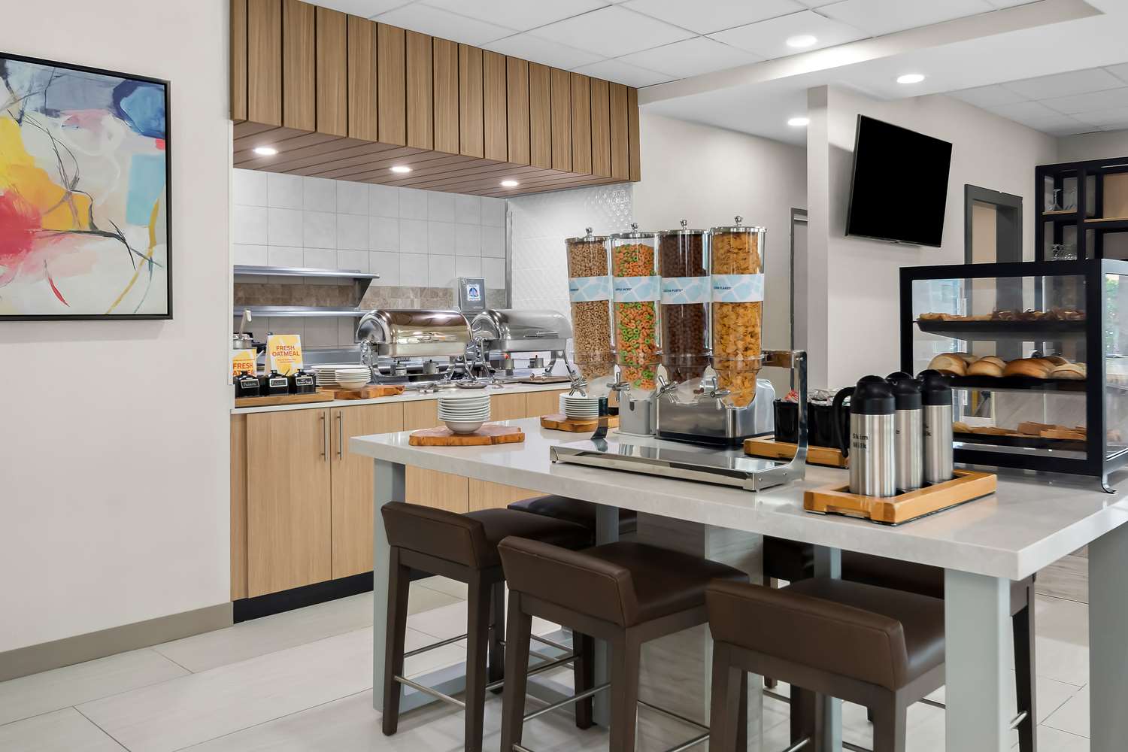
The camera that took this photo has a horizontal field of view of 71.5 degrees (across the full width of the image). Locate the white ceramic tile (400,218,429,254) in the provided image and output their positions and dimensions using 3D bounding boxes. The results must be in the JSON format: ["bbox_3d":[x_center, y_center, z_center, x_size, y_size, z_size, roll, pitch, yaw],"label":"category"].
[{"bbox_3d":[-0.910,-0.845,4.757,0.200,0.200,0.010,-2,3,-40],"label":"white ceramic tile"}]

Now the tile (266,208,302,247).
[{"bbox_3d":[-1.513,-0.805,4.265,0.200,0.200,0.010,-2,3,-40],"label":"tile"}]

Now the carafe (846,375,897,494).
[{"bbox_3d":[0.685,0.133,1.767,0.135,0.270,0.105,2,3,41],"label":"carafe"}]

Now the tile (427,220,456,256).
[{"bbox_3d":[-0.761,-0.854,4.879,0.200,0.200,0.010,-2,3,-40],"label":"tile"}]

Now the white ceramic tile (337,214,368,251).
[{"bbox_3d":[-1.215,-0.828,4.500,0.197,0.200,0.010,-2,4,-41],"label":"white ceramic tile"}]

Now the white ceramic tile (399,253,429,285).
[{"bbox_3d":[-0.908,-0.646,4.760,0.197,0.190,0.010,-2,4,-41],"label":"white ceramic tile"}]

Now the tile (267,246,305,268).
[{"bbox_3d":[-1.513,-0.602,4.265,0.200,0.200,0.010,-2,3,-40],"label":"tile"}]

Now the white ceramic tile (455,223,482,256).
[{"bbox_3d":[-0.643,-0.919,5.270,0.215,0.217,0.012,-3,4,-41],"label":"white ceramic tile"}]

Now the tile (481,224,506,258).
[{"bbox_3d":[-0.460,-0.874,5.125,0.200,0.200,0.010,-2,3,-40],"label":"tile"}]

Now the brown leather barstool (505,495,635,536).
[{"bbox_3d":[0.134,0.759,2.970,0.490,0.730,0.480,-3,4,-44],"label":"brown leather barstool"}]

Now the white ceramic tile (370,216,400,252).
[{"bbox_3d":[-1.062,-0.835,4.633,0.200,0.200,0.010,-2,3,-40],"label":"white ceramic tile"}]

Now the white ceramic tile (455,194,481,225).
[{"bbox_3d":[-0.610,-1.059,4.976,0.197,0.190,0.010,-2,4,-41],"label":"white ceramic tile"}]

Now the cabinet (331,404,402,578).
[{"bbox_3d":[-1.114,0.526,3.941,0.380,0.800,0.550,-3,4,-42],"label":"cabinet"}]

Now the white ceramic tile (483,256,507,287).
[{"bbox_3d":[-0.453,-0.683,5.124,0.197,0.190,0.010,-2,4,-41],"label":"white ceramic tile"}]

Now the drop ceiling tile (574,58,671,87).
[{"bbox_3d":[0.364,-1.751,4.542,0.297,0.020,0.558,3,4,45],"label":"drop ceiling tile"}]

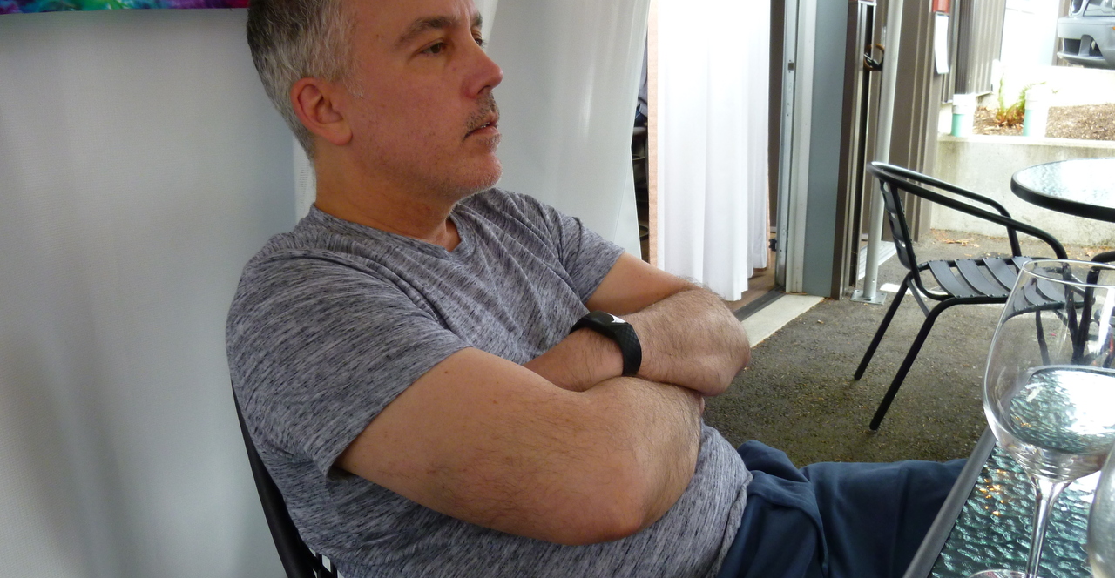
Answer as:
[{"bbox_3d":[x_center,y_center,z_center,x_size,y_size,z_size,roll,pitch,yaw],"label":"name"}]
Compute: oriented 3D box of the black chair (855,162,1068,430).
[{"bbox_3d":[1.214,0.015,2.416,0.600,0.745,0.540,3,15,14],"label":"black chair"}]

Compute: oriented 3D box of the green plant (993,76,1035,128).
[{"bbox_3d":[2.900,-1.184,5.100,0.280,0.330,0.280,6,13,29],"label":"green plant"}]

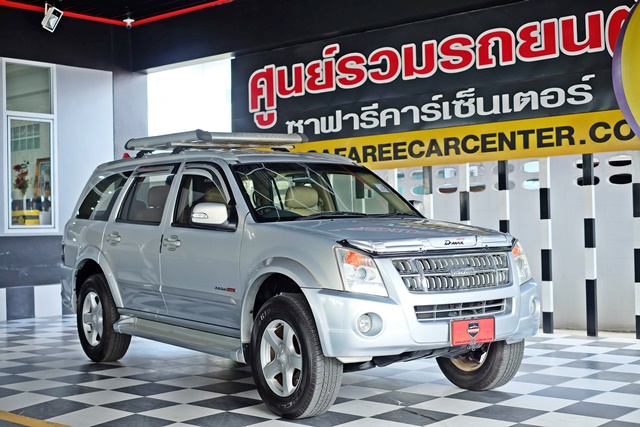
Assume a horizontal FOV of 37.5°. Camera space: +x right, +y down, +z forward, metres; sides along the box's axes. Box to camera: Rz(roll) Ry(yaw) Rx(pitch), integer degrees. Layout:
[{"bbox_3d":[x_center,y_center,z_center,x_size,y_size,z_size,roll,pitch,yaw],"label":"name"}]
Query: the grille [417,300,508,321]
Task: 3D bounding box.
[{"bbox_3d":[0.842,0.568,5.591,0.730,0.090,0.070,0,-1,-35],"label":"grille"}]

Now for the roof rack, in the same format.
[{"bbox_3d":[-0.889,-0.593,8.094,1.020,0.140,1.540,0,-1,-35],"label":"roof rack"}]

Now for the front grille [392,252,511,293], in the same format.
[{"bbox_3d":[0.824,0.354,5.616,0.920,0.205,0.120,0,-1,-35],"label":"front grille"}]

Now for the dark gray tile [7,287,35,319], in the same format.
[{"bbox_3d":[-3.796,1.141,11.966,0.020,0.400,0.400,-1,-1,41],"label":"dark gray tile"}]

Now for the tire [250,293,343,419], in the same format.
[{"bbox_3d":[-0.141,0.858,5.705,0.240,0.745,0.745,0,-1,-35],"label":"tire"}]

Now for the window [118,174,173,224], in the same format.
[{"bbox_3d":[-1.389,-0.124,7.544,0.045,0.450,0.900,24,-14,-32],"label":"window"}]

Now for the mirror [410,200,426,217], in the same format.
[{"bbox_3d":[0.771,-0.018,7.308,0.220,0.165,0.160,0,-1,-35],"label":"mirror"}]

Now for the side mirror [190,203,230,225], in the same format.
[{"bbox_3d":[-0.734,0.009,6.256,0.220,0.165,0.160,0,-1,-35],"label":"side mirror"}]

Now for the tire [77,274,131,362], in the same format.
[{"bbox_3d":[-1.873,0.914,8.214,0.240,0.745,0.745,0,-1,-35],"label":"tire"}]

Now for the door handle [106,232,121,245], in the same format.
[{"bbox_3d":[-1.688,0.213,7.732,0.055,0.112,0.240,0,-1,-35],"label":"door handle"}]

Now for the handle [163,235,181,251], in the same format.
[{"bbox_3d":[-1.077,0.220,6.847,0.055,0.112,0.240,0,-1,-35],"label":"handle"}]

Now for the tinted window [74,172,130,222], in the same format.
[{"bbox_3d":[-1.904,-0.138,8.313,0.050,0.430,0.970,24,-14,-32],"label":"tinted window"}]

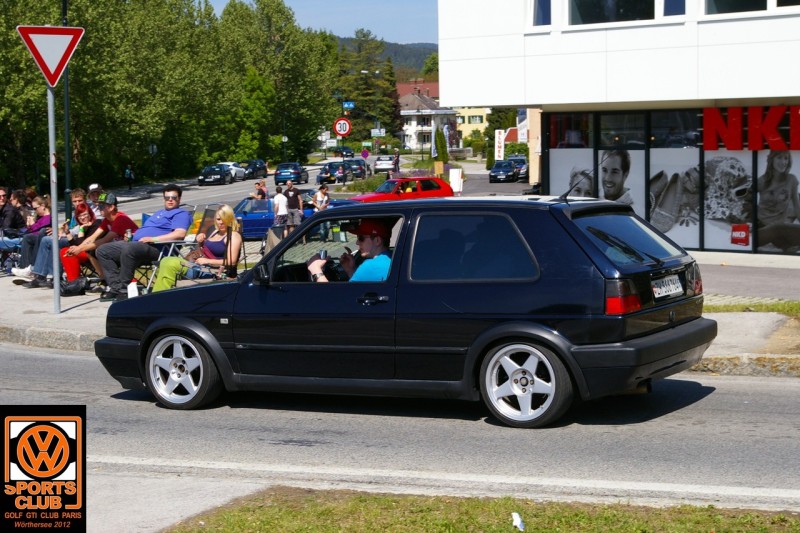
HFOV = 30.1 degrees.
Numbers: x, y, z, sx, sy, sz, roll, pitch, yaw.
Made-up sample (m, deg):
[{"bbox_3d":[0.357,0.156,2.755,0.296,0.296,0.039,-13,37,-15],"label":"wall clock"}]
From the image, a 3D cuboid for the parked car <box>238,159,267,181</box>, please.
[{"bbox_3d":[-11.768,-7.583,116.000,1.800,1.500,4.450,-1,4,8],"label":"parked car"}]

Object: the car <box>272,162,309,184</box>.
[{"bbox_3d":[-7.399,-6.355,101.500,1.800,1.440,4.500,-1,4,5],"label":"car"}]

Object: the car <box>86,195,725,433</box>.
[{"bbox_3d":[-0.005,0.232,9.957,4.030,1.340,1.690,0,4,29],"label":"car"}]

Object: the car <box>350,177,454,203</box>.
[{"bbox_3d":[-0.071,-2.604,55.600,4.000,1.400,1.680,-3,5,-25],"label":"car"}]

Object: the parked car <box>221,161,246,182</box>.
[{"bbox_3d":[-12.622,-7.006,110.000,1.770,1.430,4.300,-1,4,7],"label":"parked car"}]

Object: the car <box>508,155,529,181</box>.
[{"bbox_3d":[8.740,-7.330,111.000,1.790,1.740,4.450,-1,4,10],"label":"car"}]

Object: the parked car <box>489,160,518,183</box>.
[{"bbox_3d":[7.393,-6.680,105.000,1.760,1.470,4.300,-1,4,10],"label":"parked car"}]

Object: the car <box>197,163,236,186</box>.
[{"bbox_3d":[-12.891,-6.414,104.000,1.750,1.450,4.200,-1,4,5],"label":"car"}]

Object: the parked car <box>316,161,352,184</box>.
[{"bbox_3d":[-4.267,-6.367,100.500,1.700,1.440,4.100,-1,4,6],"label":"parked car"}]

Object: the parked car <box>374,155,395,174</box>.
[{"bbox_3d":[-1.191,-8.155,119.000,1.700,1.420,4.300,-1,4,-1],"label":"parked car"}]

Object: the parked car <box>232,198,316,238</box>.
[{"bbox_3d":[-4.234,-1.443,45.500,3.850,1.370,1.640,-1,4,-4],"label":"parked car"}]

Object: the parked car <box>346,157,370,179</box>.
[{"bbox_3d":[-3.318,-7.290,110.500,1.760,1.460,4.350,0,5,8],"label":"parked car"}]

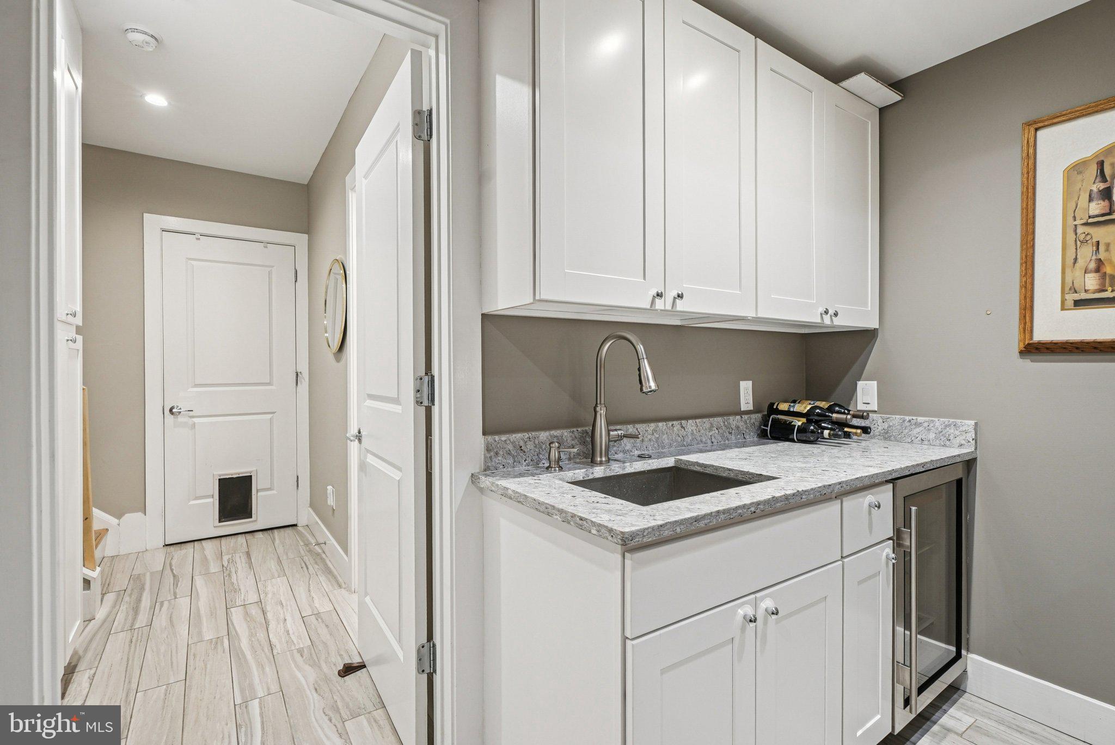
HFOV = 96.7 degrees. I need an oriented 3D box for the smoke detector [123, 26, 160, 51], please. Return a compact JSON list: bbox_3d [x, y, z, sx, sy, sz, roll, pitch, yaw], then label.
[{"bbox_3d":[-1.780,-1.438,2.129,0.135,0.045,0.135,0,0,-33],"label":"smoke detector"}]

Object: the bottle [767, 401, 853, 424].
[{"bbox_3d":[0.993,0.166,1.959,0.076,0.076,0.312,0,0,-33],"label":"bottle"}]

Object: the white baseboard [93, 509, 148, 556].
[{"bbox_3d":[-2.870,1.043,3.263,0.275,0.290,0.020,0,0,-33],"label":"white baseboard"}]

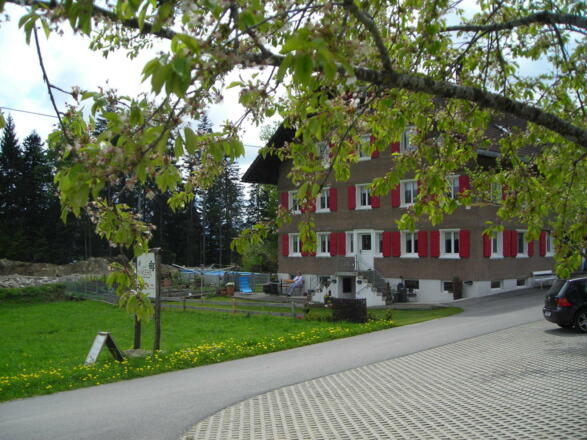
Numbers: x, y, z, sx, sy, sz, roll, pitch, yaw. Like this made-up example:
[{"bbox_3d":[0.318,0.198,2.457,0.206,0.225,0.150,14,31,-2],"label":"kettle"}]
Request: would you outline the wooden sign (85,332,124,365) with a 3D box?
[{"bbox_3d":[-4.987,3.404,17.000,0.780,0.850,0.600,2,-3,-44],"label":"wooden sign"}]

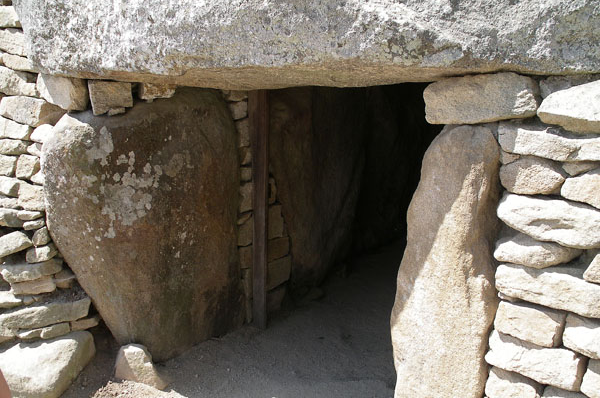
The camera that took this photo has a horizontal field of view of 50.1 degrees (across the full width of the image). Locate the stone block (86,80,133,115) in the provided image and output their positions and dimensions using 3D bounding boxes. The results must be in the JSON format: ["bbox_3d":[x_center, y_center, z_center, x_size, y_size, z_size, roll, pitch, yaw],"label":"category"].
[{"bbox_3d":[-0.905,-0.482,3.042,0.203,0.157,0.220,-4,10,-20],"label":"stone block"}]

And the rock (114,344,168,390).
[{"bbox_3d":[-0.795,0.846,3.229,0.257,0.180,0.200,-2,10,-10],"label":"rock"}]

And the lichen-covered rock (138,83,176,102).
[{"bbox_3d":[-0.712,-0.528,3.176,0.179,0.097,0.170,-4,11,-25],"label":"lichen-covered rock"}]

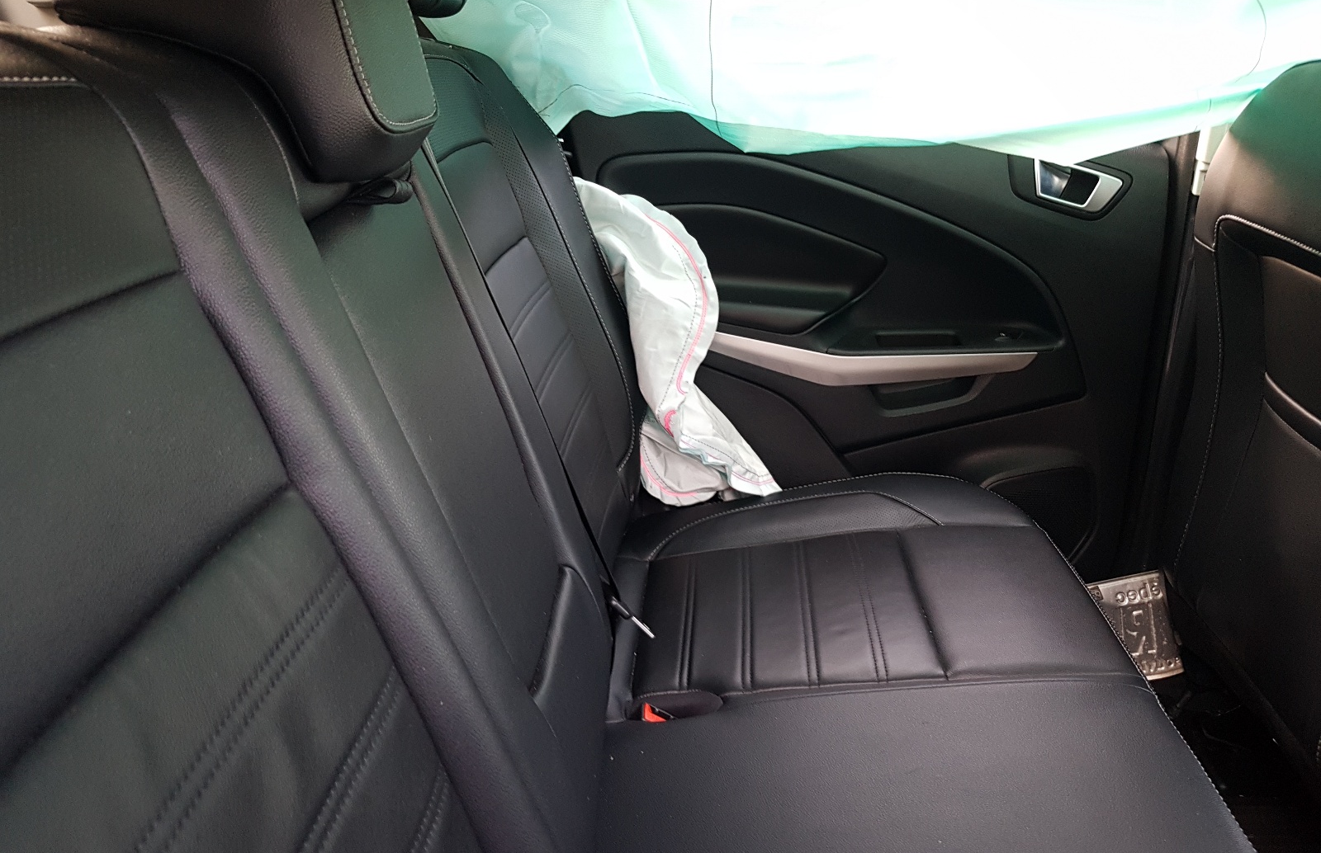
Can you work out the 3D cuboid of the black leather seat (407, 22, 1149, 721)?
[{"bbox_3d":[0.121,-0.054,1.062,0.710,0.710,0.470,0,22,2],"label":"black leather seat"}]

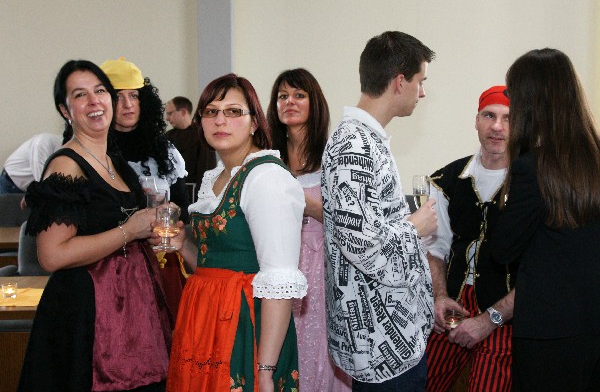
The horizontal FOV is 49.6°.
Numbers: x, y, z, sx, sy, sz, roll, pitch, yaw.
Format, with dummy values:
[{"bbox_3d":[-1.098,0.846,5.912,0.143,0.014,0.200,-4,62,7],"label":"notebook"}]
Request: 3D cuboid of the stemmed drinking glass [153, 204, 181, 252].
[{"bbox_3d":[-0.385,0.094,1.880,0.075,0.130,0.075,3,7,0],"label":"stemmed drinking glass"}]

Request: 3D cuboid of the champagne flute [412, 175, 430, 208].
[{"bbox_3d":[0.356,0.036,1.860,0.052,0.190,0.052,-5,5,0],"label":"champagne flute"}]

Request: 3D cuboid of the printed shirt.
[{"bbox_3d":[0.232,0.108,1.960,0.350,0.760,0.500,-1,5,-10],"label":"printed shirt"}]

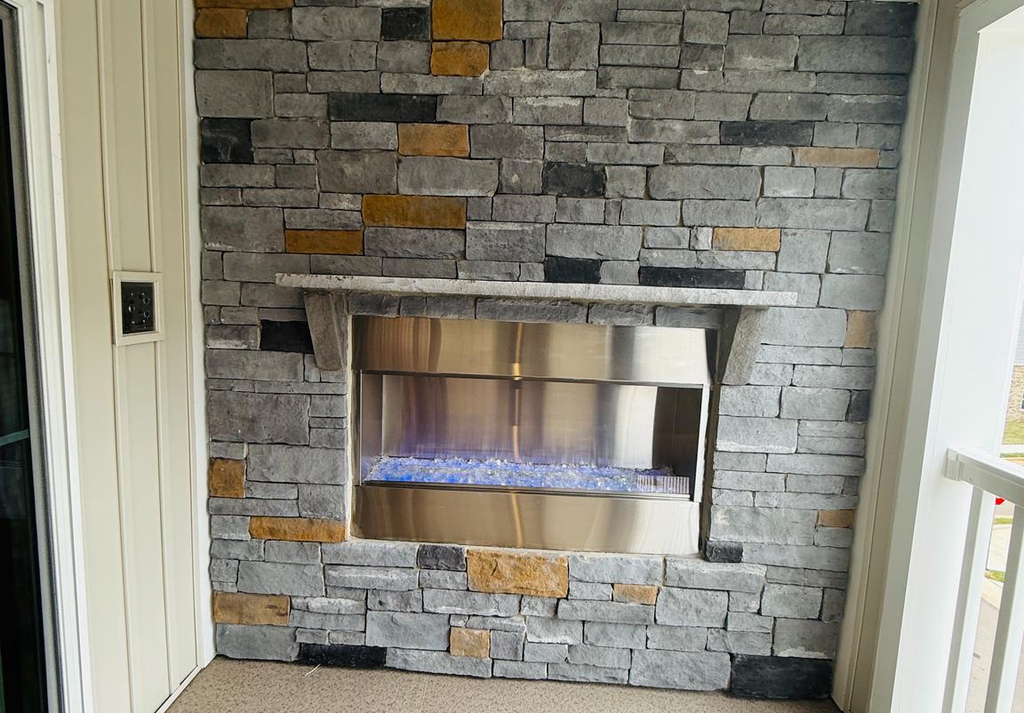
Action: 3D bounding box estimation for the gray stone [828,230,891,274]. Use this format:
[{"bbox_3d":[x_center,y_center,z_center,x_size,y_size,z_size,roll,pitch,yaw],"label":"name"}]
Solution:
[{"bbox_3d":[1.121,-0.337,1.803,0.191,0.131,0.055,2,7,2],"label":"gray stone"}]

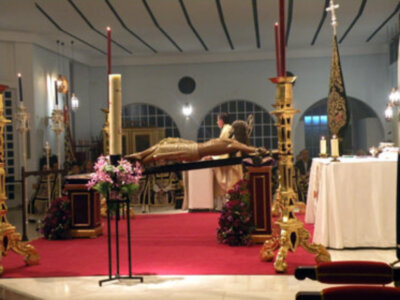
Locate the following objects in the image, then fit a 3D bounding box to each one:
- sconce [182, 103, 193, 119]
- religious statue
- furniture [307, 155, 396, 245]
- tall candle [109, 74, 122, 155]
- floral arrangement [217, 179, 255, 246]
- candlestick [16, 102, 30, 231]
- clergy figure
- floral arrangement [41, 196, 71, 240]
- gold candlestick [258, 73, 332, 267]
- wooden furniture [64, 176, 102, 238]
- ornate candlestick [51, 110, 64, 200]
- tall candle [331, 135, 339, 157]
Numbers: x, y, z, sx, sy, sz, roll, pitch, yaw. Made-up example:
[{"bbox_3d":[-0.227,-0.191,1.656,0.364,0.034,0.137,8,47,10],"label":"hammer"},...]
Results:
[{"bbox_3d":[-0.288,-0.912,14.900,0.230,0.370,0.240,-1,0,7],"label":"sconce"},{"bbox_3d":[-0.040,-0.100,8.150,1.750,0.400,1.400,-8,-1,9],"label":"religious statue"},{"bbox_3d":[2.080,0.590,8.020,1.200,0.940,2.100,-1,0,8],"label":"furniture"},{"bbox_3d":[-0.738,-0.311,5.650,0.108,0.700,0.108,-1,0,7],"label":"tall candle"},{"bbox_3d":[0.420,0.715,7.650,0.450,0.780,0.420,-1,0,7],"label":"floral arrangement"},{"bbox_3d":[-3.100,0.238,11.400,0.230,2.150,0.230,-3,1,-9],"label":"candlestick"},{"bbox_3d":[0.493,0.212,11.600,0.560,1.740,0.600,-1,0,8],"label":"clergy figure"},{"bbox_3d":[-1.880,0.875,8.450,0.370,0.550,0.370,-1,0,7],"label":"floral arrangement"},{"bbox_3d":[0.861,0.216,6.120,0.640,1.760,0.600,-1,0,7],"label":"gold candlestick"},{"bbox_3d":[-1.521,0.771,8.450,0.440,0.740,0.440,-1,0,7],"label":"wooden furniture"},{"bbox_3d":[-2.179,0.240,10.000,0.200,1.800,0.200,-1,0,7],"label":"ornate candlestick"},{"bbox_3d":[1.580,-0.048,7.600,0.090,0.245,0.090,-1,0,7],"label":"tall candle"}]

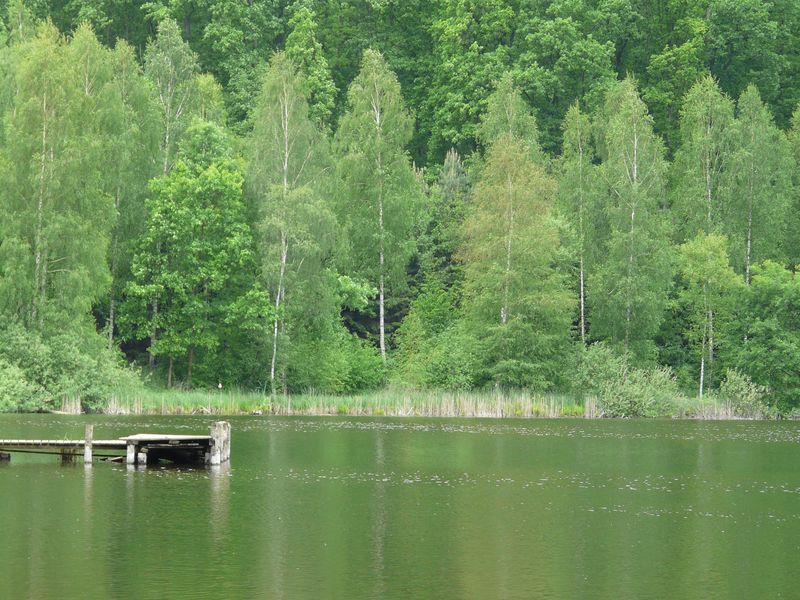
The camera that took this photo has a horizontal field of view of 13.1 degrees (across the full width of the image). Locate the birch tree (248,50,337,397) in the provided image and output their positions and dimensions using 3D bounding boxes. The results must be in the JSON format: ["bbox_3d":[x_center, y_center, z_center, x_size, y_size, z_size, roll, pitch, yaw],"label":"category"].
[{"bbox_3d":[-4.120,-2.791,132.500,3.270,13.210,3.430,1,-1,0],"label":"birch tree"}]

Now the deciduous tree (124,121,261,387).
[{"bbox_3d":[-8.027,-1.644,135.000,5.260,10.600,5.000,1,-1,0],"label":"deciduous tree"}]

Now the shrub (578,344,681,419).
[{"bbox_3d":[8.442,2.987,129.500,3.790,2.820,3.410,1,-1,0],"label":"shrub"}]

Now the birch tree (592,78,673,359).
[{"bbox_3d":[9.094,-2.484,136.500,3.130,12.360,3.290,1,-1,0],"label":"birch tree"}]

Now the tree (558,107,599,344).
[{"bbox_3d":[7.059,-2.076,138.000,1.580,11.470,1.820,1,-1,0],"label":"tree"}]

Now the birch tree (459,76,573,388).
[{"bbox_3d":[4.419,-2.429,133.500,4.360,12.240,4.360,1,-1,0],"label":"birch tree"}]

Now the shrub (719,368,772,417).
[{"bbox_3d":[12.772,3.456,129.000,2.000,1.850,2.000,1,-1,0],"label":"shrub"}]

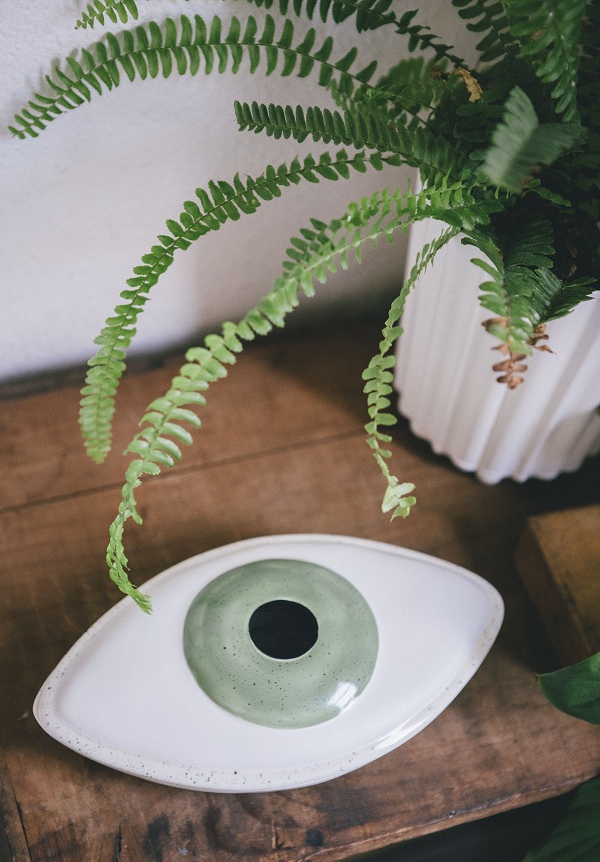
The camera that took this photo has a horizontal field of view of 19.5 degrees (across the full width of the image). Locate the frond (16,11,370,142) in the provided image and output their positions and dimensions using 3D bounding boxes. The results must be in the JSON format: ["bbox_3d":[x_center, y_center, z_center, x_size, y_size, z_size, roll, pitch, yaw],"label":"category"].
[{"bbox_3d":[-0.058,-0.185,0.918,0.191,0.058,0.034,-1,52,-10],"label":"frond"}]

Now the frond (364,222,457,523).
[{"bbox_3d":[0.059,-0.032,0.978,0.037,0.117,0.111,5,51,-5],"label":"frond"}]

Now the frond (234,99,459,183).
[{"bbox_3d":[0.026,-0.150,0.917,0.133,0.026,0.036,10,46,-33],"label":"frond"}]

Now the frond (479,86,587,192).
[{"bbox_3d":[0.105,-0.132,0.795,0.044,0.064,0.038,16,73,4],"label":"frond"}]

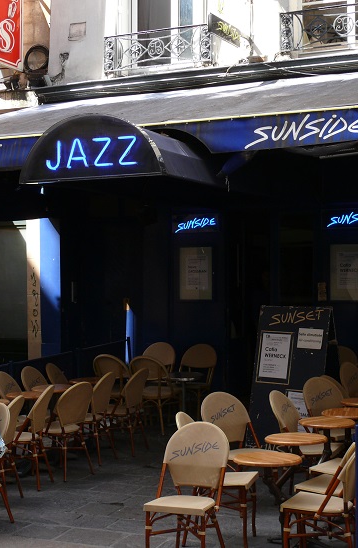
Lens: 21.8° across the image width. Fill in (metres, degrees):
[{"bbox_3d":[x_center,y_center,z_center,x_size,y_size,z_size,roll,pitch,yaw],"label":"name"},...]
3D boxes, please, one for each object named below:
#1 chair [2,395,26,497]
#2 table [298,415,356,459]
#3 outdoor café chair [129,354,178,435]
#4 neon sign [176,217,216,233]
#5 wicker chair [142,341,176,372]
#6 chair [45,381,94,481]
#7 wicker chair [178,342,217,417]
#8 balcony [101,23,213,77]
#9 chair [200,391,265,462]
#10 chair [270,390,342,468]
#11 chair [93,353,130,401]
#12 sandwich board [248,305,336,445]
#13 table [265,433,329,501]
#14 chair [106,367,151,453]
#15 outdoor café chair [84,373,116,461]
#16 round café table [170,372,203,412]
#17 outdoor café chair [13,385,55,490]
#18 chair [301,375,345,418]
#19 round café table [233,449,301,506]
[{"bbox_3d":[-1.540,1.429,7.660,0.540,0.880,0.460,0,0,16],"label":"chair"},{"bbox_3d":[1.240,1.593,7.750,0.475,0.735,0.475,0,1,25],"label":"table"},{"bbox_3d":[-0.264,1.404,11.000,0.500,0.900,0.560,0,0,25],"label":"outdoor café chair"},{"bbox_3d":[0.222,-0.656,12.509,0.610,0.190,0.060,0,0,26],"label":"neon sign"},{"bbox_3d":[-0.284,1.383,12.197,0.495,0.916,0.544,-1,0,20],"label":"wicker chair"},{"bbox_3d":[-1.050,1.424,8.620,0.520,0.880,0.450,0,0,41],"label":"chair"},{"bbox_3d":[0.221,1.377,11.731,0.495,0.916,0.544,-1,0,20],"label":"wicker chair"},{"bbox_3d":[-0.279,-3.061,12.696,1.629,0.514,0.240,0,0,26],"label":"balcony"},{"bbox_3d":[0.486,1.433,7.560,0.470,0.900,0.520,0,-1,-37],"label":"chair"},{"bbox_3d":[1.064,1.410,7.670,0.540,0.880,0.460,0,0,26],"label":"chair"},{"bbox_3d":[-0.800,1.472,11.788,0.490,0.910,0.540,0,-1,21],"label":"chair"},{"bbox_3d":[1.260,1.116,9.841,0.900,1.540,0.650,0,-1,37],"label":"sandwich board"},{"bbox_3d":[0.827,1.498,6.493,0.441,0.713,0.441,-1,0,0],"label":"table"},{"bbox_3d":[-0.593,1.463,9.974,0.520,0.900,0.470,0,-1,21],"label":"chair"},{"bbox_3d":[-0.926,1.481,9.680,0.560,0.930,0.460,0,1,27],"label":"outdoor café chair"},{"bbox_3d":[0.061,1.535,10.850,0.490,0.690,0.490,-1,0,0],"label":"round café table"},{"bbox_3d":[-1.381,1.464,8.409,0.520,0.900,0.470,0,0,14],"label":"outdoor café chair"},{"bbox_3d":[1.500,1.477,8.780,0.460,0.930,0.560,-1,1,-33],"label":"chair"},{"bbox_3d":[0.568,1.506,5.849,0.441,0.713,0.441,-1,0,0],"label":"round café table"}]

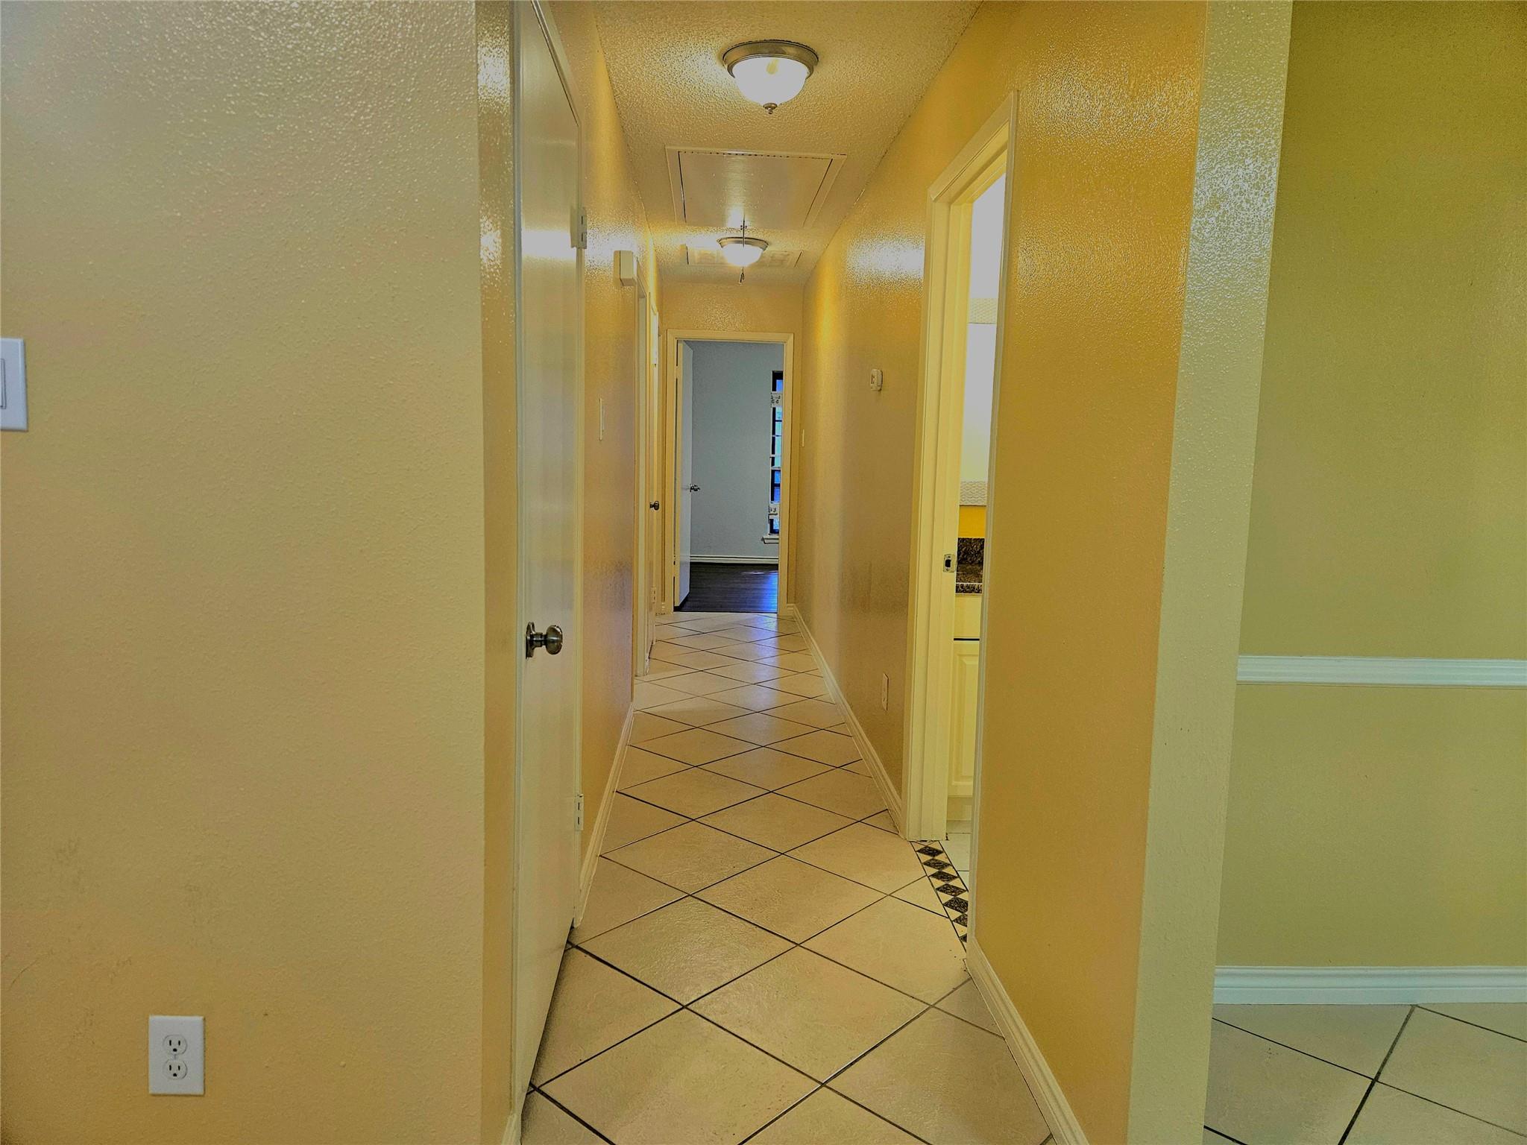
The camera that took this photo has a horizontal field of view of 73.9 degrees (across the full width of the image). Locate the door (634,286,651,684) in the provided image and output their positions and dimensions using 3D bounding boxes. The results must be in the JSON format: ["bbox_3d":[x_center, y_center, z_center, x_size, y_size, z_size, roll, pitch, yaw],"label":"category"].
[{"bbox_3d":[-0.652,-0.399,5.196,0.045,2.030,0.740,1,7,-3],"label":"door"}]

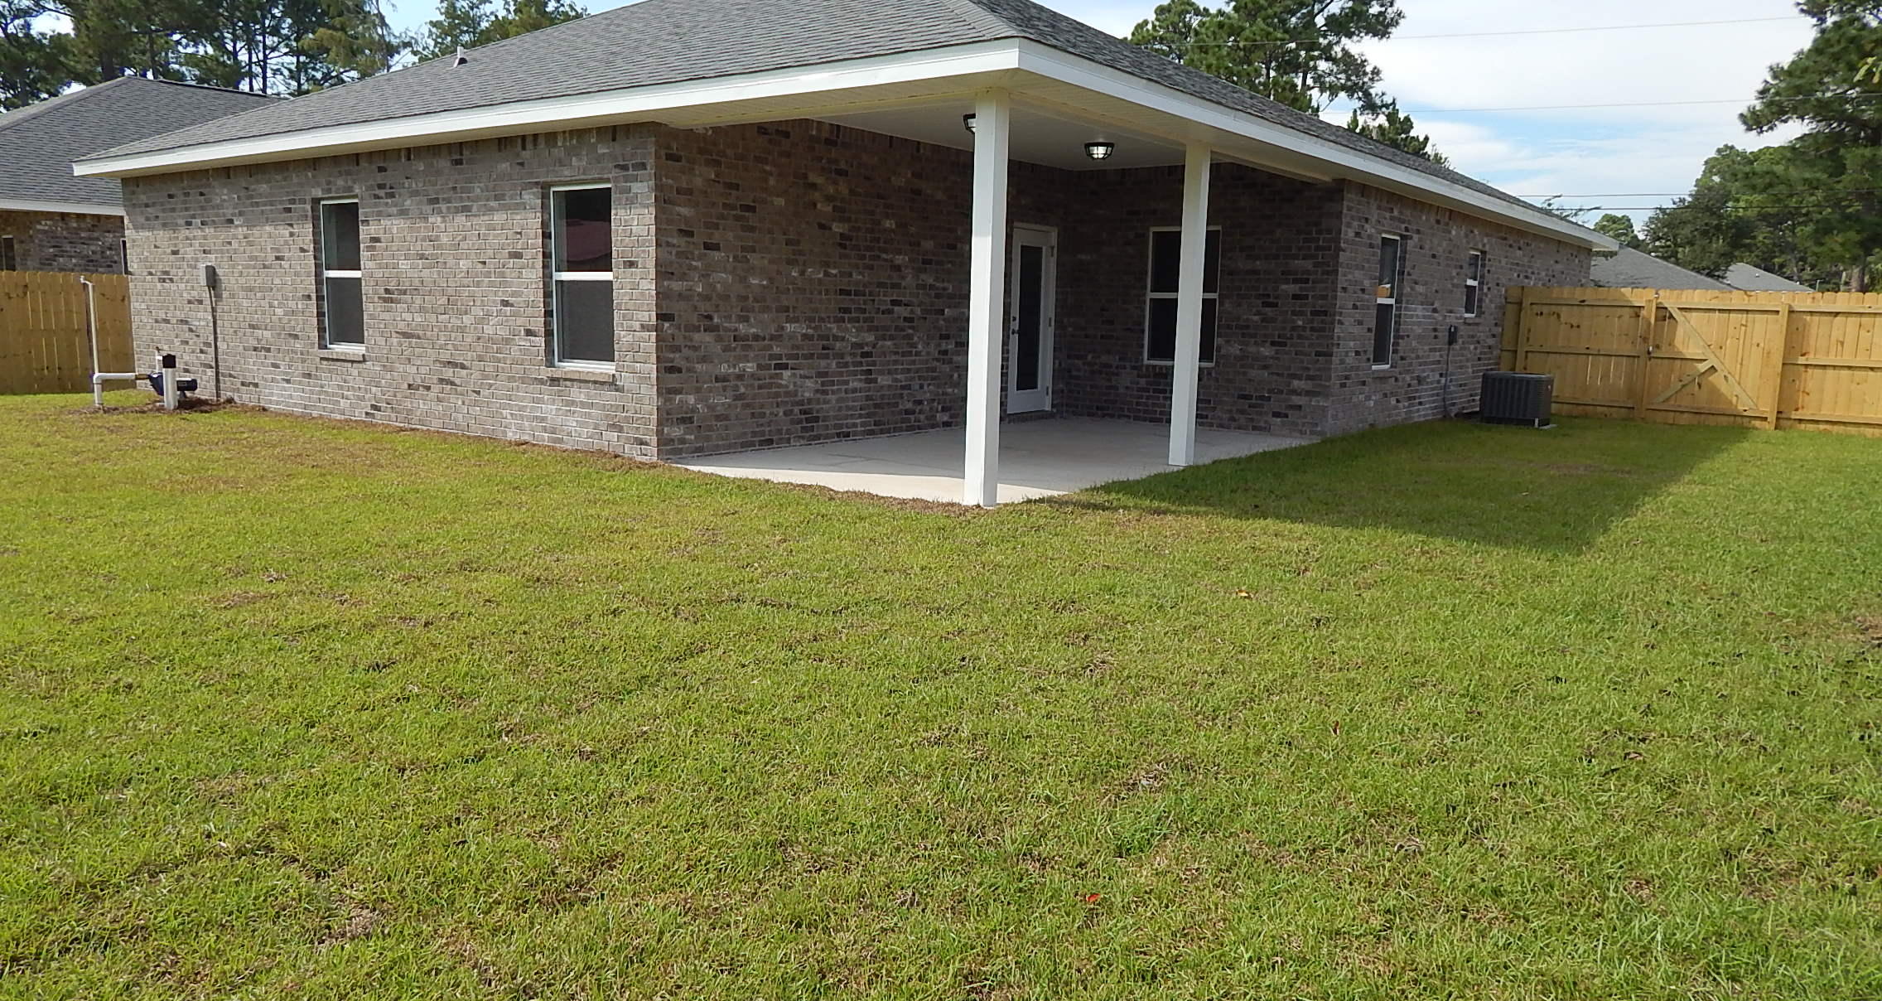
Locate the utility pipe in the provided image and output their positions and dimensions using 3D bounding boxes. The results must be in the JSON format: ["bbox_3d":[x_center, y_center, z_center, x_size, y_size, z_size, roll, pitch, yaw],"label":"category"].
[{"bbox_3d":[-9.067,-1.726,13.629,0.540,1.420,0.100,-5,11,-35],"label":"utility pipe"}]

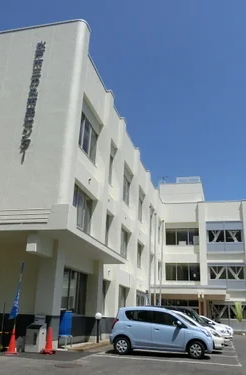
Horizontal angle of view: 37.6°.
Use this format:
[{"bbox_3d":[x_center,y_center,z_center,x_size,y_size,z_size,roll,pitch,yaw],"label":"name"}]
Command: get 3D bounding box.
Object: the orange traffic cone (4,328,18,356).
[{"bbox_3d":[-3.392,4.720,11.095,0.360,0.700,0.360,-3,-20,14],"label":"orange traffic cone"}]

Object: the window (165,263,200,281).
[{"bbox_3d":[6.052,8.557,36.617,3.425,1.713,0.150,-3,-20,14],"label":"window"}]

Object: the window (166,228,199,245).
[{"bbox_3d":[6.188,5.132,37.805,3.381,1.747,0.150,-3,-20,14],"label":"window"}]

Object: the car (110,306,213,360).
[{"bbox_3d":[1.407,5.102,12.866,3.400,1.530,1.480,-1,-20,10],"label":"car"}]

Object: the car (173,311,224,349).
[{"bbox_3d":[2.243,5.867,14.941,3.850,1.530,1.690,-3,-20,14],"label":"car"}]

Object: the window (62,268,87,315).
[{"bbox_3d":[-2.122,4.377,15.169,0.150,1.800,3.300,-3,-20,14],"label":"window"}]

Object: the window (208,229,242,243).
[{"bbox_3d":[10.298,4.901,36.450,3.248,1.242,0.150,-3,-20,14],"label":"window"}]

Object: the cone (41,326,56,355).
[{"bbox_3d":[-2.348,4.878,11.573,0.400,0.750,0.400,-3,-20,14],"label":"cone"}]

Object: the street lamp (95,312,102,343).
[{"bbox_3d":[-1.027,5.996,15.436,0.260,1.200,0.260,2,-19,1],"label":"street lamp"}]

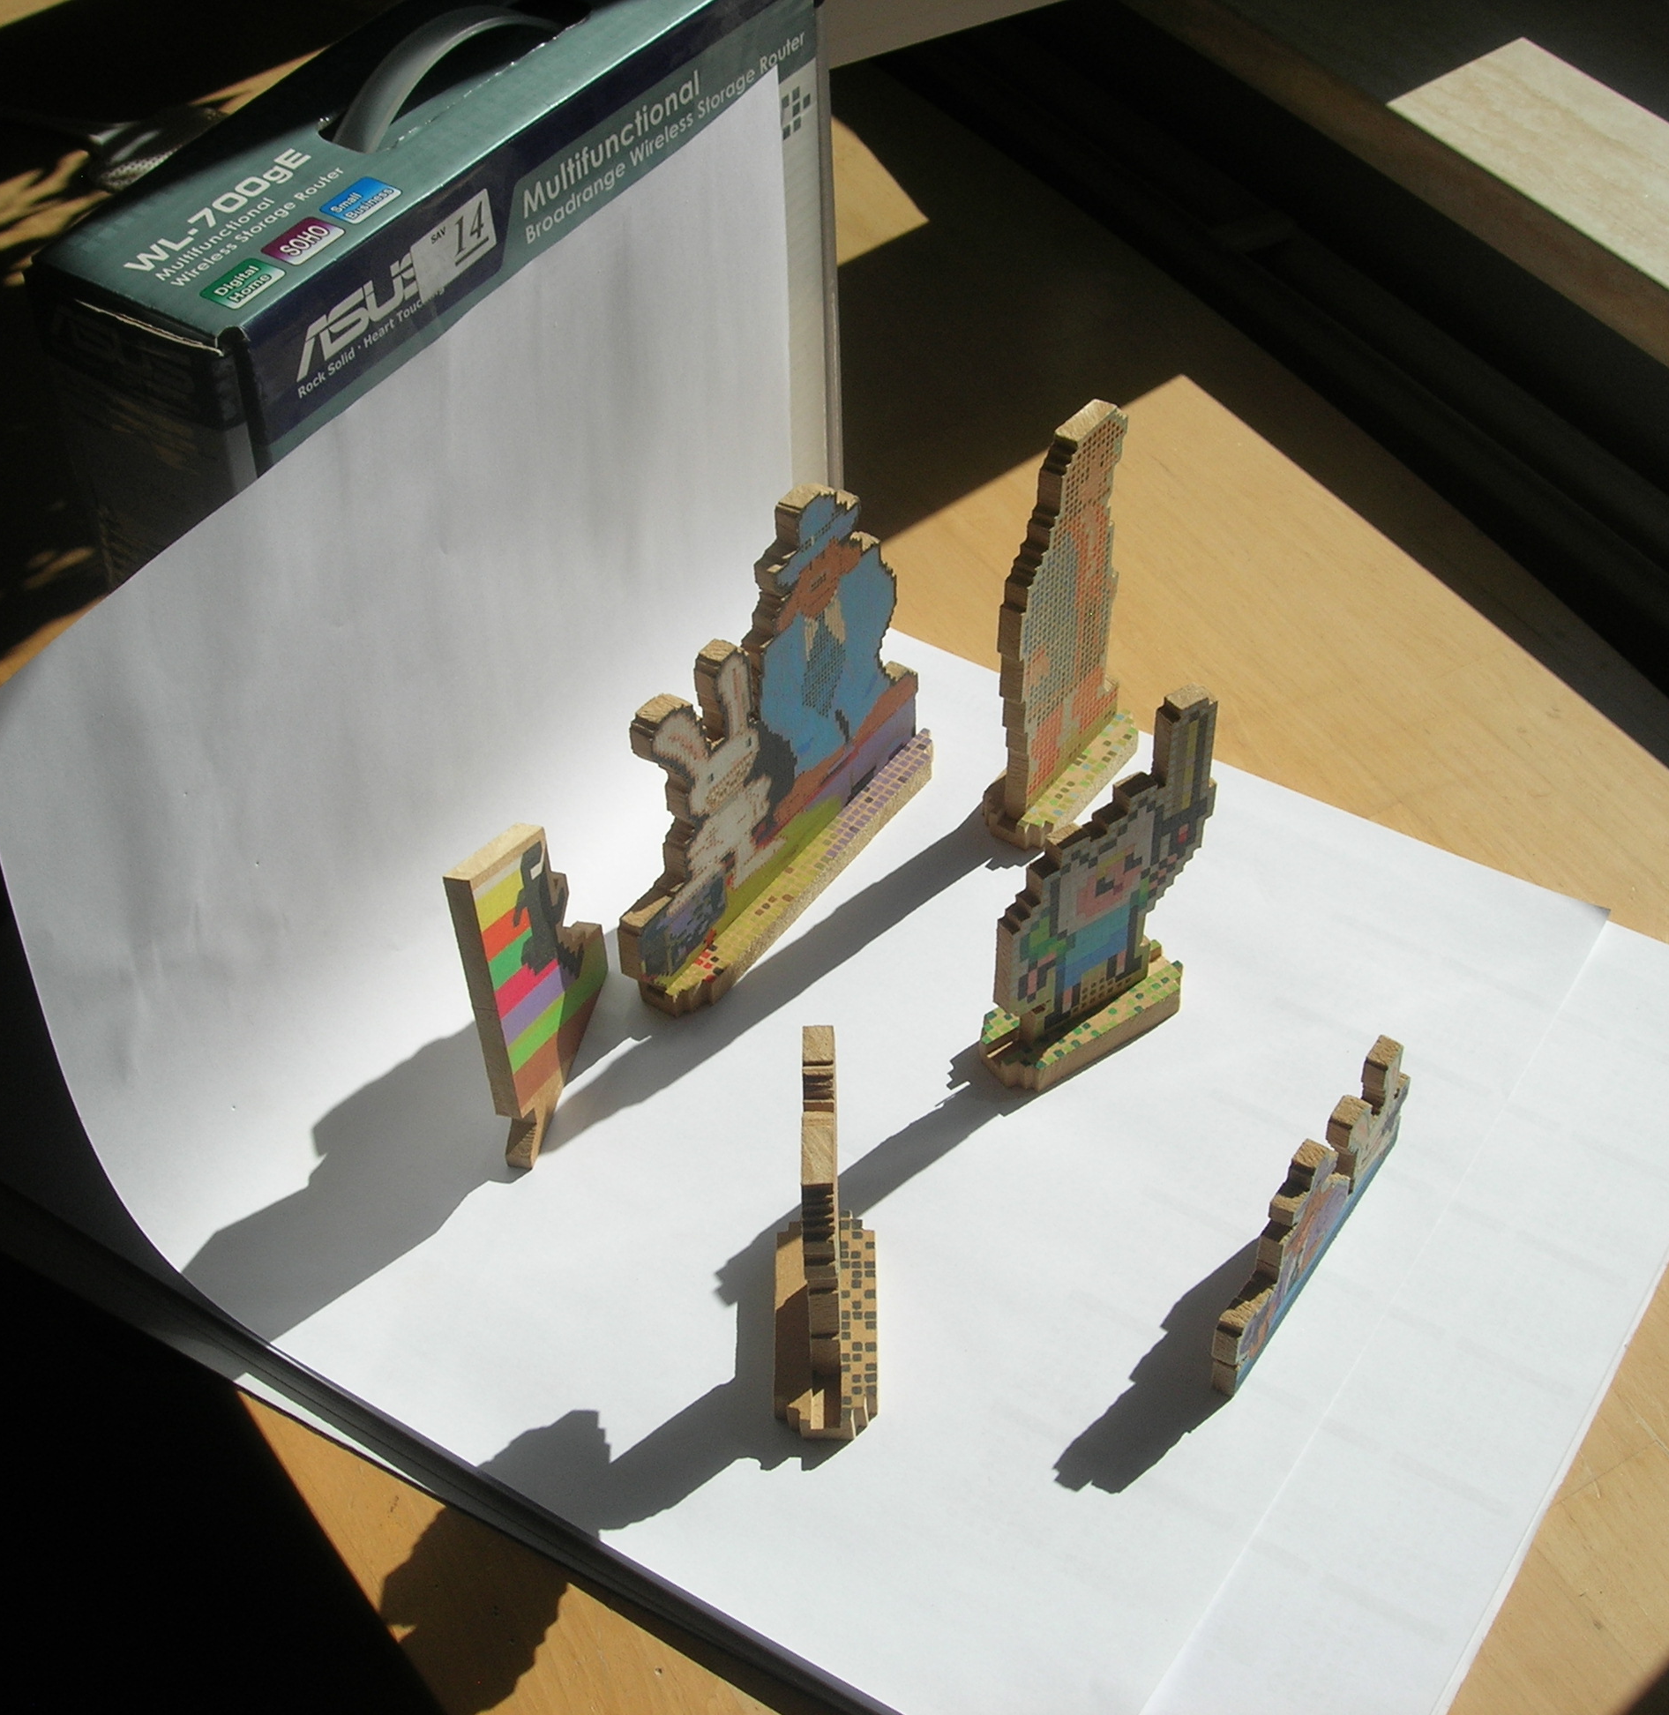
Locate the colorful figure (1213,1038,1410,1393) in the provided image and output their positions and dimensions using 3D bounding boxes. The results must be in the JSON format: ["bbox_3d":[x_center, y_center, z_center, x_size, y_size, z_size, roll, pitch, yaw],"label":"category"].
[{"bbox_3d":[0.160,0.110,0.824,0.009,0.074,0.121,25,52,24],"label":"colorful figure"}]

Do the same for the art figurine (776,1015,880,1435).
[{"bbox_3d":[-0.004,0.116,0.800,0.032,0.112,0.096,-1,46,1],"label":"art figurine"}]

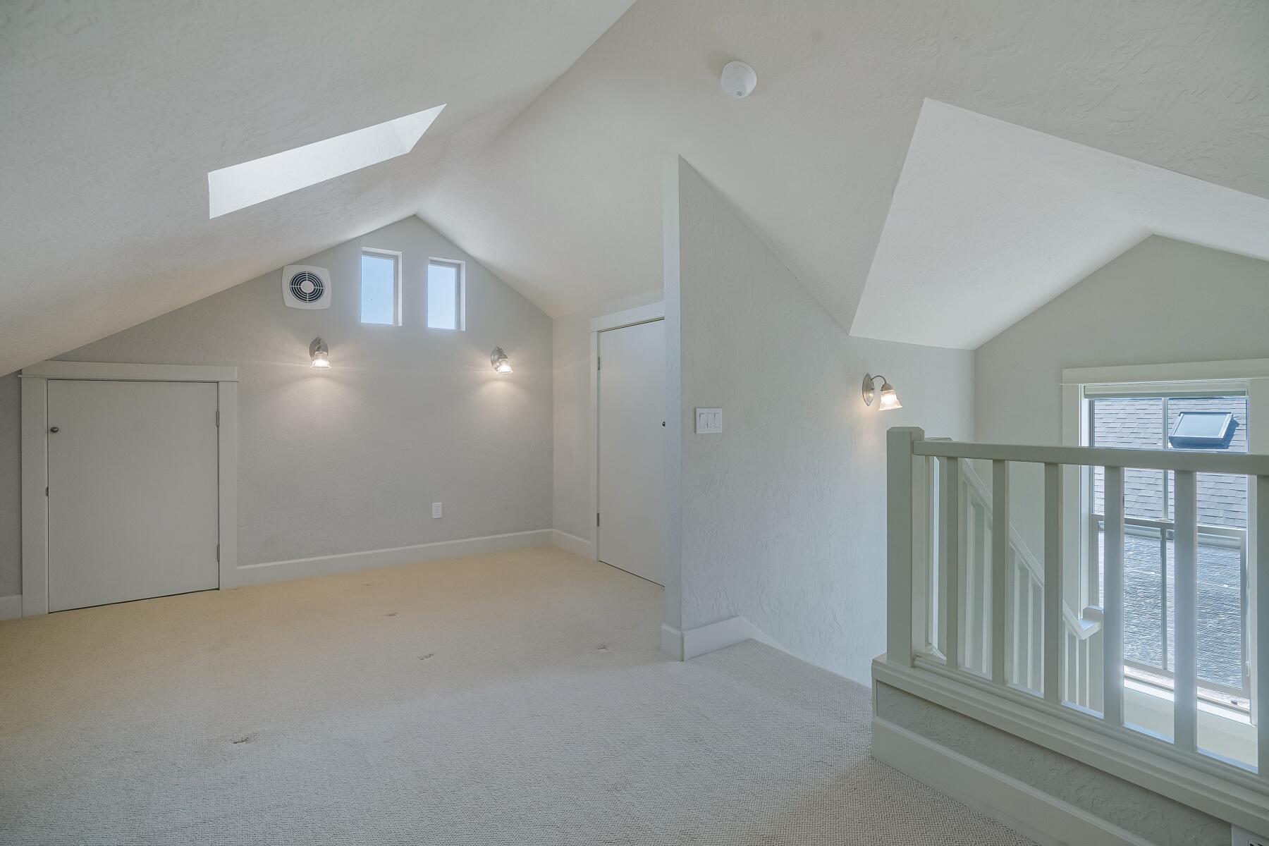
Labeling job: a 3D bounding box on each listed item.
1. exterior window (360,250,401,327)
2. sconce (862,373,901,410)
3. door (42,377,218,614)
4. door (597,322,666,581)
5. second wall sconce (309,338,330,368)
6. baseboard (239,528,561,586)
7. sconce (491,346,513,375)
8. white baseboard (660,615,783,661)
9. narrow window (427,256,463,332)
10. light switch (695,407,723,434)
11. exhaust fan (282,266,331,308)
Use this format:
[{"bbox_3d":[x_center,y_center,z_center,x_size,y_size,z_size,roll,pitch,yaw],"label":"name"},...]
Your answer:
[{"bbox_3d":[-1.811,-0.956,4.017,0.264,0.526,0.103,0,0,-36],"label":"exterior window"},{"bbox_3d":[1.396,-0.176,3.156,0.121,0.214,0.193,0,0,-36],"label":"sconce"},{"bbox_3d":[-2.843,0.389,3.238,0.733,1.257,0.041,0,0,-36],"label":"door"},{"bbox_3d":[-0.002,0.172,3.789,0.041,1.682,0.865,0,0,-36],"label":"door"},{"bbox_3d":[-2.042,-0.468,3.674,0.118,0.216,0.189,0,0,-36],"label":"second wall sconce"},{"bbox_3d":[-1.573,0.962,4.114,2.173,0.119,0.021,0,0,-36],"label":"baseboard"},{"bbox_3d":[-1.028,-0.492,4.398,0.120,0.213,0.189,0,0,-36],"label":"sconce"},{"bbox_3d":[0.415,0.968,2.629,0.601,0.150,0.118,0,0,-36],"label":"white baseboard"},{"bbox_3d":[-1.437,-0.965,4.284,0.271,0.522,0.103,0,0,-36],"label":"narrow window"},{"bbox_3d":[0.334,-0.009,2.513,0.164,0.112,0.008,0,0,-36],"label":"light switch"},{"bbox_3d":[-2.139,-0.889,3.697,0.278,0.285,0.036,0,0,-36],"label":"exhaust fan"}]

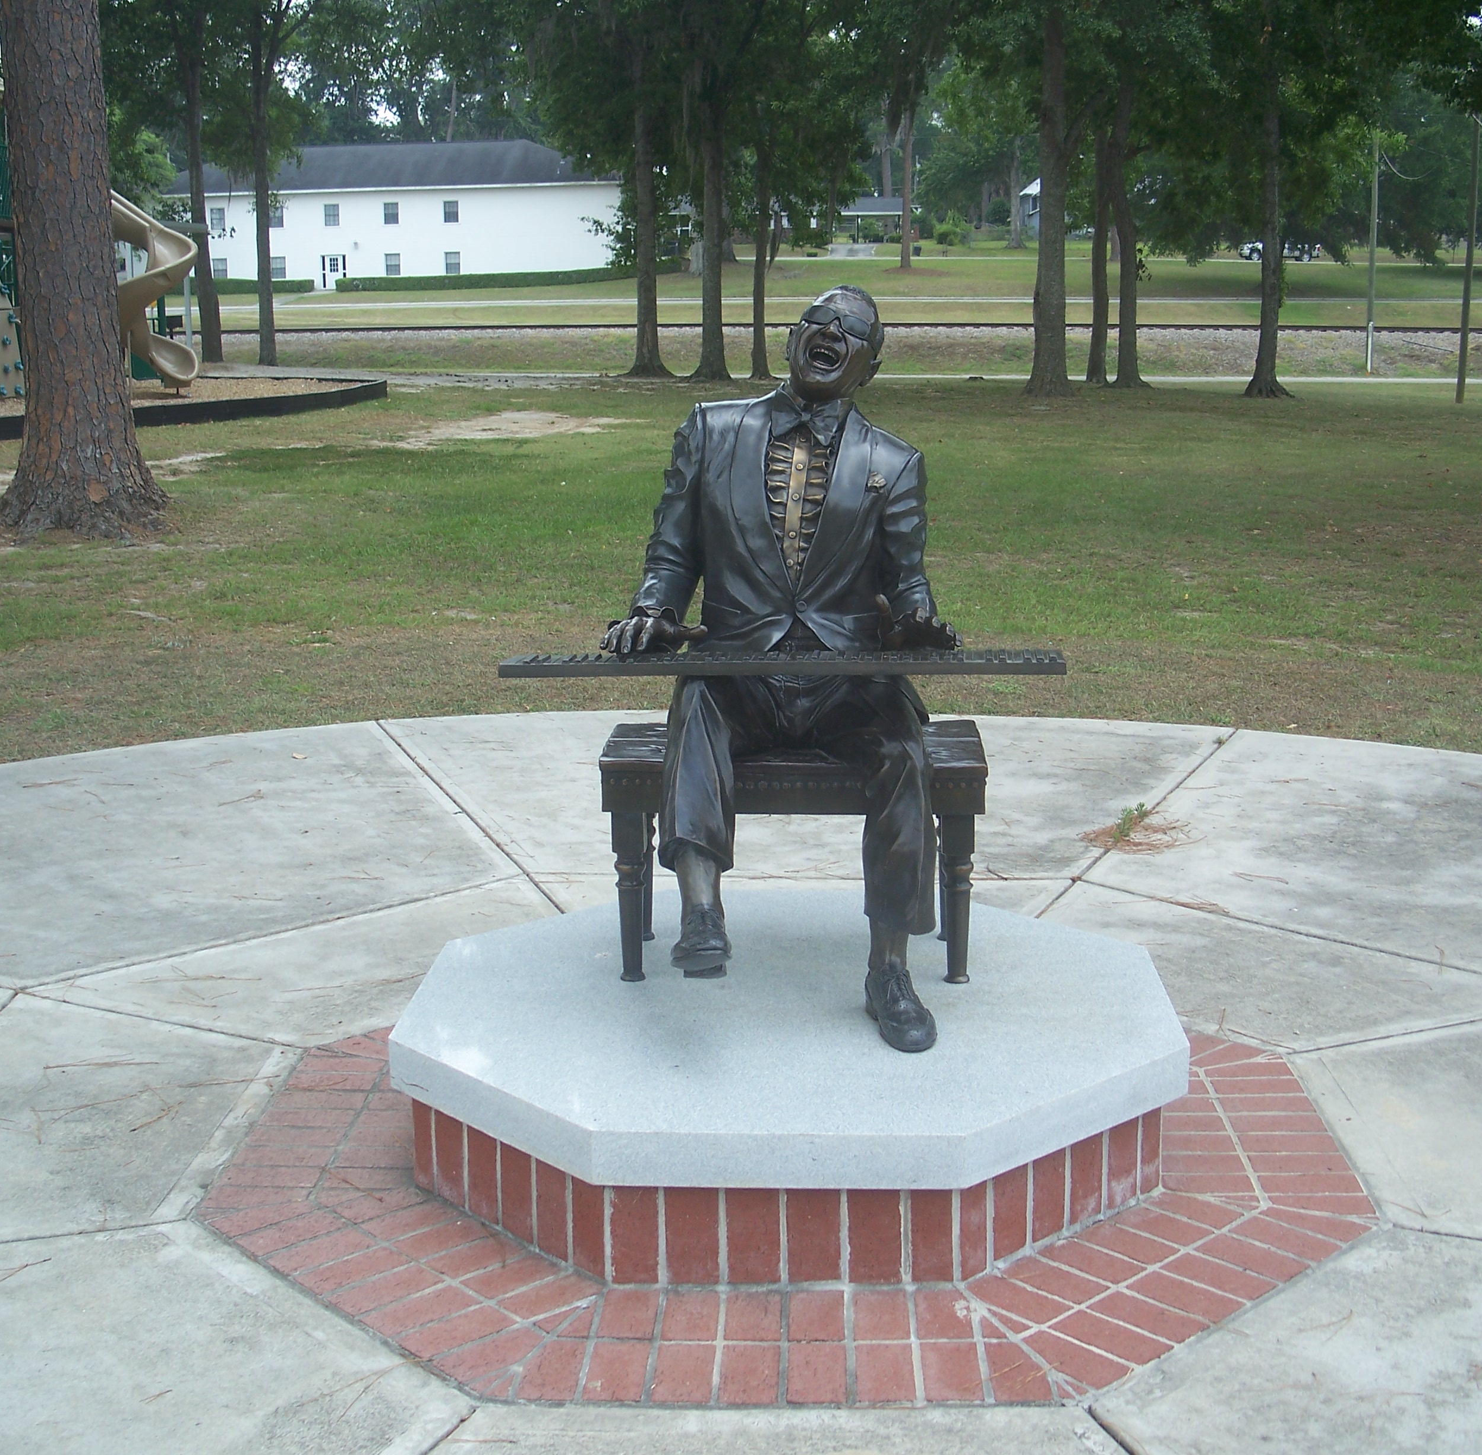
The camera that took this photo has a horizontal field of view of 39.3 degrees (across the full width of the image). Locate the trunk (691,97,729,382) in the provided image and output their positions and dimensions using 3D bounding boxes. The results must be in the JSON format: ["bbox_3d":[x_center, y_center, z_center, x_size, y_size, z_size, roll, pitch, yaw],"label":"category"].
[{"bbox_3d":[-0.765,-12.270,52.332,0.880,6.968,0.880,-1,11,0],"label":"trunk"}]

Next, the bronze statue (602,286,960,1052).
[{"bbox_3d":[0.079,-0.165,4.176,0.670,1.430,0.850,0,11,3],"label":"bronze statue"}]

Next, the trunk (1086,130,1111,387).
[{"bbox_3d":[8.695,-11.422,50.410,0.520,6.147,0.520,-1,11,0],"label":"trunk"}]

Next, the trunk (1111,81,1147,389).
[{"bbox_3d":[9.245,-11.664,49.316,0.750,7.125,0.750,-1,11,0],"label":"trunk"}]

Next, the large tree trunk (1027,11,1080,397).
[{"bbox_3d":[6.660,-11.099,44.235,0.970,7.974,0.970,-1,11,0],"label":"large tree trunk"}]

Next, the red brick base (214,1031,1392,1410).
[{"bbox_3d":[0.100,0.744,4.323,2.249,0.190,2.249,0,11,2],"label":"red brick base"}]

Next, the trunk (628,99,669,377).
[{"bbox_3d":[-2.334,-12.293,52.342,0.900,6.857,0.900,-1,11,0],"label":"trunk"}]

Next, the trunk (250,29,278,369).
[{"bbox_3d":[-11.999,-13.250,52.201,0.450,8.332,0.450,-1,11,0],"label":"trunk"}]

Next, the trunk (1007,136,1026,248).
[{"bbox_3d":[19.799,-38.541,149.249,1.100,7.830,1.100,-1,11,0],"label":"trunk"}]

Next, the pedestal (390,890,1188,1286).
[{"bbox_3d":[0.101,0.690,4.312,1.535,0.299,1.535,0,11,2],"label":"pedestal"}]

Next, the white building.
[{"bbox_3d":[-20.552,-32.511,131.939,30.000,8.823,14.000,1,11,9],"label":"white building"}]

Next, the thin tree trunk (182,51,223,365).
[{"bbox_3d":[-13.560,-13.046,52.263,0.570,7.681,0.570,-1,11,0],"label":"thin tree trunk"}]

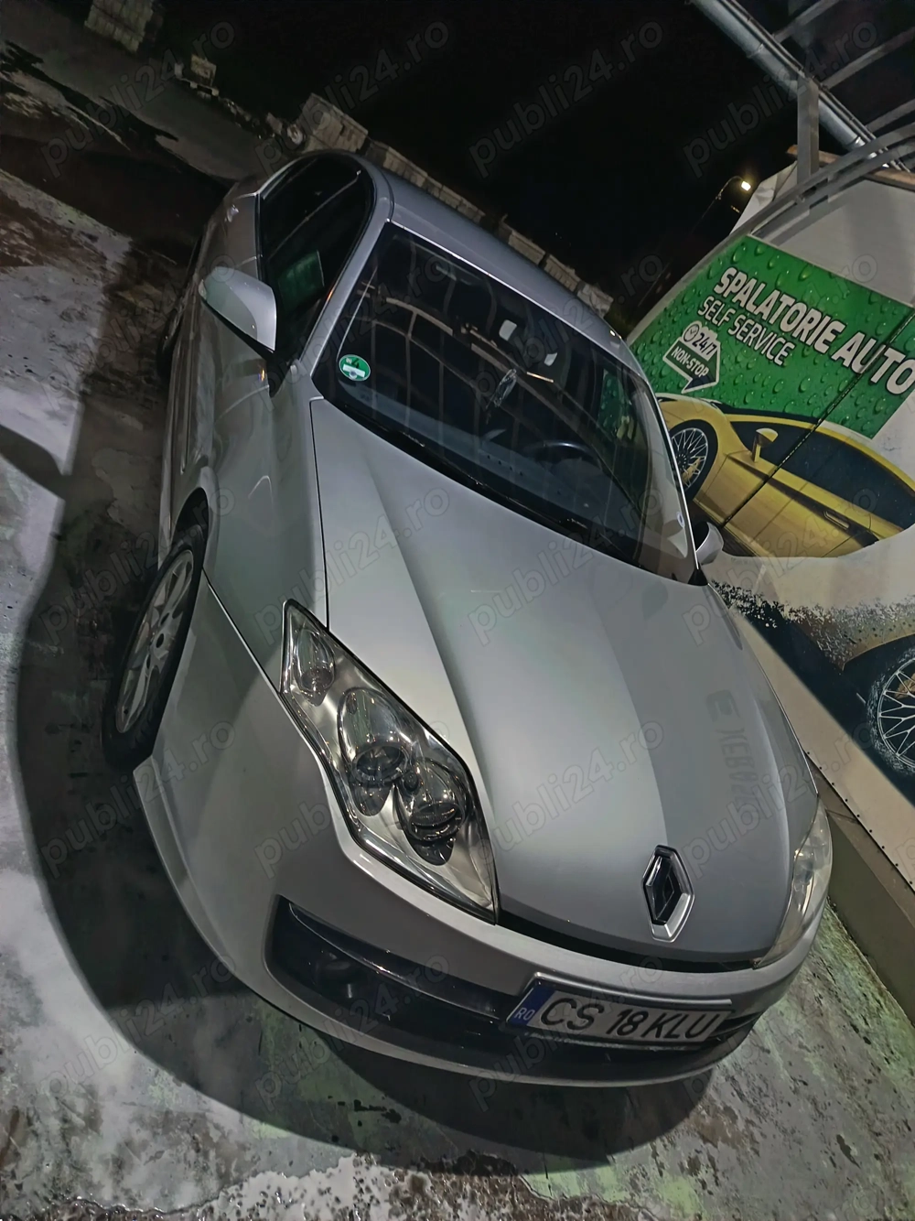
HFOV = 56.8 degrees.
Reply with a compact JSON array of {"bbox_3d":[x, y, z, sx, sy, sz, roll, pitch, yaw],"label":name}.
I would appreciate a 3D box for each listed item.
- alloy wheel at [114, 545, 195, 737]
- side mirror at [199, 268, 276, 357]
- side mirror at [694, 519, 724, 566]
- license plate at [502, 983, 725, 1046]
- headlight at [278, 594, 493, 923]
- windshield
[{"bbox_3d":[-0.666,0.093,2.070,0.190,0.460,0.460,21,26,-29],"label":"alloy wheel"},{"bbox_3d":[-0.582,-0.817,2.277,0.230,0.170,0.170,21,26,-29],"label":"side mirror"},{"bbox_3d":[0.924,-0.264,3.158,0.230,0.170,0.170,21,26,-29],"label":"side mirror"},{"bbox_3d":[0.321,0.767,1.609,0.520,0.112,0.025,21,23,-29],"label":"license plate"},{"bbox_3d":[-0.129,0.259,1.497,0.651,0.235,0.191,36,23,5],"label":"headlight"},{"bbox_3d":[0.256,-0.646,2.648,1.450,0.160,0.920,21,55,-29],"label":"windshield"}]

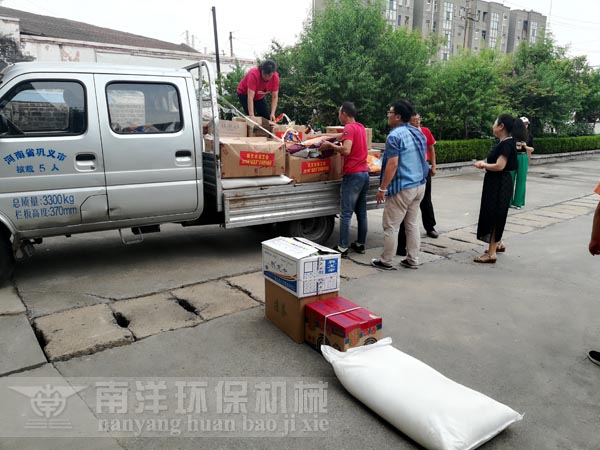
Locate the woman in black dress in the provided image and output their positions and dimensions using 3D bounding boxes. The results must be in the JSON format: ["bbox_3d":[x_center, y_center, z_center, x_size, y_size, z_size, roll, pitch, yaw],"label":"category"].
[{"bbox_3d":[2.181,-0.404,4.950,0.500,1.590,0.460,4,13,21],"label":"woman in black dress"}]

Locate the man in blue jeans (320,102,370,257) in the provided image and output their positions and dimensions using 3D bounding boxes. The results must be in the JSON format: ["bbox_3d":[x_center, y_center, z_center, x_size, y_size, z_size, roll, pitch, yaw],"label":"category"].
[{"bbox_3d":[0.527,-0.508,5.174,0.540,1.740,0.500,9,15,35],"label":"man in blue jeans"}]

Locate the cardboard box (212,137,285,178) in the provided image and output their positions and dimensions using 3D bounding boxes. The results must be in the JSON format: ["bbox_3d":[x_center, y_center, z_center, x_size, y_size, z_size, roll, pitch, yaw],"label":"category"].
[{"bbox_3d":[-0.601,-0.725,4.931,0.760,0.370,0.440,-8,14,-33],"label":"cardboard box"}]

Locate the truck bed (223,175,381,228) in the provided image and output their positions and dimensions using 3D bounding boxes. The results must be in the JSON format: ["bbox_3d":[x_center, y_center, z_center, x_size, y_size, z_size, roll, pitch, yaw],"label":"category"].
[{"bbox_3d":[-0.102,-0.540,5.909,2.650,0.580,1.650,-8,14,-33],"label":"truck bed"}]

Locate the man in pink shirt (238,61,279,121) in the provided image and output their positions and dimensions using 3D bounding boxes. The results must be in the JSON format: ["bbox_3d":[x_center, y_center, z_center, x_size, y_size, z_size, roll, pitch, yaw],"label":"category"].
[{"bbox_3d":[-0.541,-1.466,5.926,0.580,1.340,0.620,-7,13,-29],"label":"man in pink shirt"}]

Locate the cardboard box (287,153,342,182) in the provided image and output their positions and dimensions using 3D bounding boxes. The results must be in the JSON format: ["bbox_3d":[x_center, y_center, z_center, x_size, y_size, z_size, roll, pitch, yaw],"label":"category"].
[{"bbox_3d":[0.074,-0.669,5.332,0.710,0.330,0.430,-8,14,-30],"label":"cardboard box"}]

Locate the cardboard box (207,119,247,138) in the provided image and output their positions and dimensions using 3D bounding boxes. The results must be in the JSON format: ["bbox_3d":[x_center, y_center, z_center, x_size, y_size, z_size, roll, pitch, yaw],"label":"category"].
[{"bbox_3d":[-0.862,-1.044,5.233,0.410,0.310,0.330,-8,14,-33],"label":"cardboard box"}]

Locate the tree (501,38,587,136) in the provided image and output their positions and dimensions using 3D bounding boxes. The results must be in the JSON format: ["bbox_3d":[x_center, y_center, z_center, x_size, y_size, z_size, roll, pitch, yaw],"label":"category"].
[{"bbox_3d":[12.694,-6.713,23.454,4.100,5.800,4.100,5,13,27],"label":"tree"}]

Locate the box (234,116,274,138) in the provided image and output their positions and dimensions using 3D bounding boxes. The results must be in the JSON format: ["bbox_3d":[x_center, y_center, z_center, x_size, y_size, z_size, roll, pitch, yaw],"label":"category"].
[{"bbox_3d":[-0.672,-1.163,5.548,0.500,0.310,0.380,-8,14,-30],"label":"box"}]

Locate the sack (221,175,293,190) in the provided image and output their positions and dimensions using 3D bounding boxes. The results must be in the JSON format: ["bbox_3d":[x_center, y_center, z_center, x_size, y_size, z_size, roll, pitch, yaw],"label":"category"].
[{"bbox_3d":[-0.563,-0.482,4.965,0.820,0.140,0.480,-8,14,-30],"label":"sack"}]

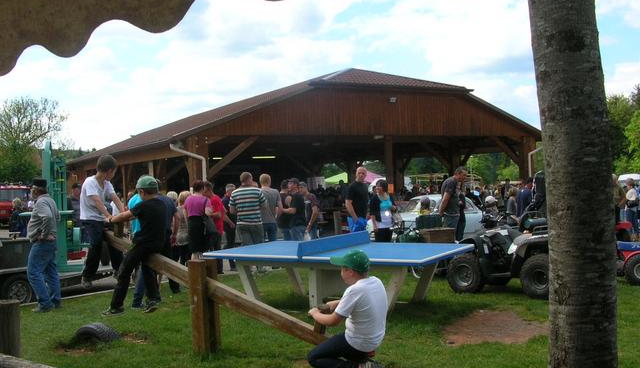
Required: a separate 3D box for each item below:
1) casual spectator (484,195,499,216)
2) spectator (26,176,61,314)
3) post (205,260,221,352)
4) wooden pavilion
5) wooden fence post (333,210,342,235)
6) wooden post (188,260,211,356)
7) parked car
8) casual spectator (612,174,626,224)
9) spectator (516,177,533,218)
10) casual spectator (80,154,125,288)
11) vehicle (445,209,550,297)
[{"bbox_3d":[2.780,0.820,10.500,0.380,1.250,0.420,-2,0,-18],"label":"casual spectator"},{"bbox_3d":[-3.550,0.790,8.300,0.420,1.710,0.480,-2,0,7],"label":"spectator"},{"bbox_3d":[-0.990,1.144,6.040,0.115,0.870,0.115,-2,0,34],"label":"post"},{"bbox_3d":[-2.800,-1.260,31.000,15.900,5.850,22.000,-2,0,-30],"label":"wooden pavilion"},{"bbox_3d":[0.420,1.090,15.500,0.200,0.820,0.200,-2,0,30],"label":"wooden fence post"},{"bbox_3d":[-1.096,1.128,5.860,0.115,0.860,0.115,-2,0,34],"label":"wooden post"},{"bbox_3d":[2.850,0.930,16.500,1.520,1.380,3.700,-2,0,44],"label":"parked car"},{"bbox_3d":[6.650,0.610,14.500,0.500,1.660,0.380,-2,0,18],"label":"casual spectator"},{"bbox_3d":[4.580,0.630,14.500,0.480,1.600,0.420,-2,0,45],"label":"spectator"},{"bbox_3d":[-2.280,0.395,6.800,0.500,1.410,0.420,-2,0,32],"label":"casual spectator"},{"bbox_3d":[2.680,0.955,9.100,1.800,1.100,1.050,-2,0,28],"label":"vehicle"}]

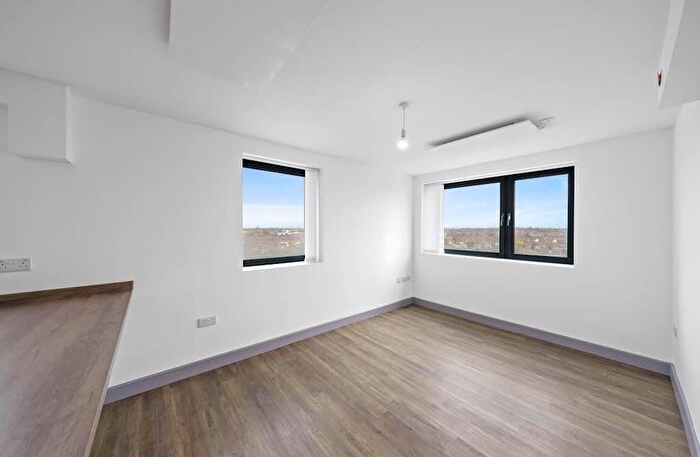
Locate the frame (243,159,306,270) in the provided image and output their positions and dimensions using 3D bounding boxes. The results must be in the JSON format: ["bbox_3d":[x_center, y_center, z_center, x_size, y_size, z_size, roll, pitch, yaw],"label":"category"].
[{"bbox_3d":[-0.947,-0.180,3.000,0.896,1.250,0.080,0,0,-39],"label":"frame"}]

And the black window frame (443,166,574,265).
[{"bbox_3d":[2.212,-0.160,3.577,0.080,1.209,1.805,0,0,-41],"label":"black window frame"}]

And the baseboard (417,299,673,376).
[{"bbox_3d":[2.098,1.329,3.253,0.018,0.122,2.799,0,0,-41],"label":"baseboard"}]

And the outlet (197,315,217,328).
[{"bbox_3d":[-1.392,0.917,2.280,0.146,0.086,0.014,0,0,-39],"label":"outlet"}]

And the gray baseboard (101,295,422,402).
[{"bbox_3d":[-0.383,1.329,3.086,3.981,0.122,0.018,0,0,-39],"label":"gray baseboard"}]

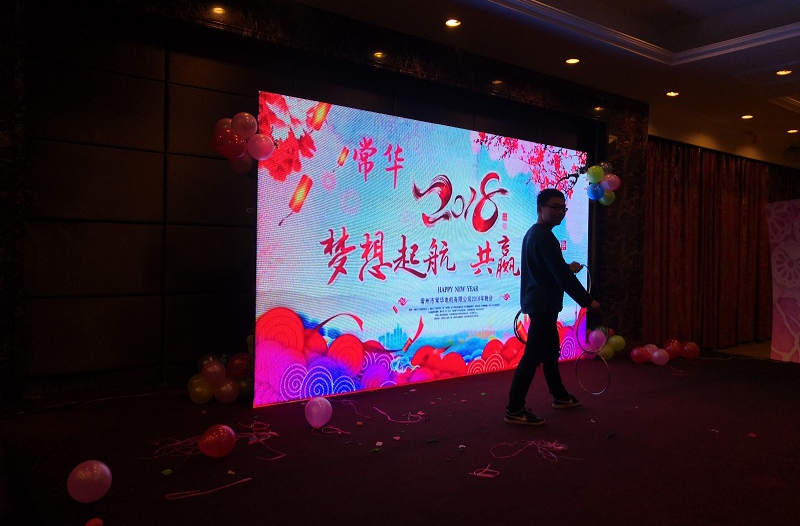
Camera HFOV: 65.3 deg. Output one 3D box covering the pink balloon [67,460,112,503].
[{"bbox_3d":[-1.475,1.041,2.966,0.222,0.207,0.217,0,1,-26],"label":"pink balloon"}]

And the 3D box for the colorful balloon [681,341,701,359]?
[{"bbox_3d":[3.497,1.054,7.496,0.215,0.209,0.215,1,1,25],"label":"colorful balloon"}]

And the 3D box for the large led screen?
[{"bbox_3d":[0.524,-0.099,6.231,4.253,2.470,0.120,0,1,-38],"label":"large led screen"}]

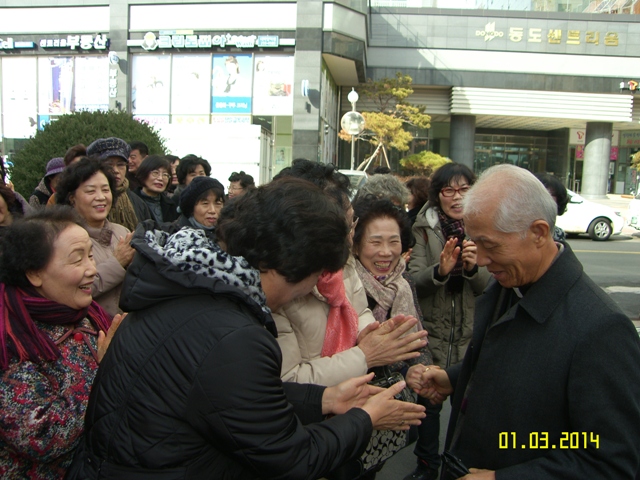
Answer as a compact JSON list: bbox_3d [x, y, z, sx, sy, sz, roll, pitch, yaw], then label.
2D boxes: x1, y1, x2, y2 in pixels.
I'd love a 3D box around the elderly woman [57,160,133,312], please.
[{"bbox_3d":[-0.906,0.463,2.095,0.420,1.570,0.520,6,7,37],"label":"elderly woman"}]

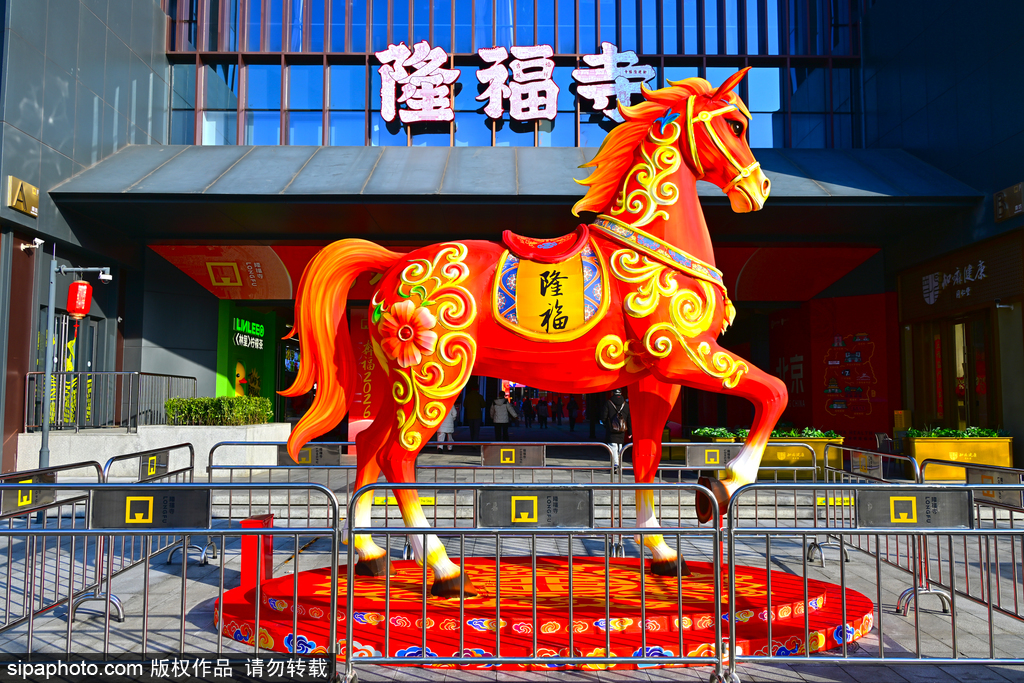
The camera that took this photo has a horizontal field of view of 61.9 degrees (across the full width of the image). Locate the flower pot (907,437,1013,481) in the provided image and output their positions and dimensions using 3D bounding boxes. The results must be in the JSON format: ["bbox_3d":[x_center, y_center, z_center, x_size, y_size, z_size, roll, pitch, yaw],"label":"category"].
[{"bbox_3d":[8.039,2.107,15.432,1.745,0.754,0.500,0,-5,0],"label":"flower pot"}]

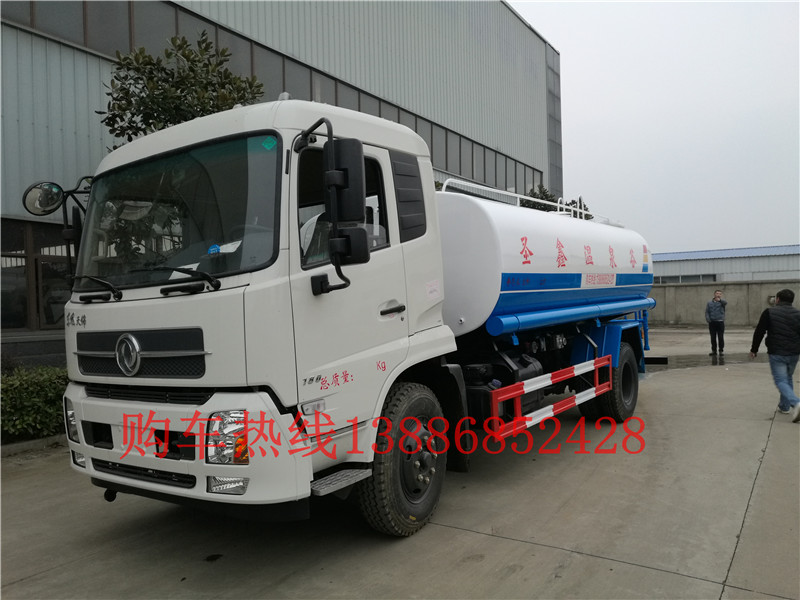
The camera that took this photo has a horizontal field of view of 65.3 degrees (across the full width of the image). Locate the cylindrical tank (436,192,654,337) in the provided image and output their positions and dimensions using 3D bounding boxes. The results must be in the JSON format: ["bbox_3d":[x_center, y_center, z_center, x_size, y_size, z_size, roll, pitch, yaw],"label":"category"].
[{"bbox_3d":[1.400,-0.360,7.950,2.270,1.430,4.750,-3,0,37],"label":"cylindrical tank"}]

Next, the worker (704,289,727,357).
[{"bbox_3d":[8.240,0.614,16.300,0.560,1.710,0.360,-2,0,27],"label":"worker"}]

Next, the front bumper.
[{"bbox_3d":[-1.490,0.767,3.828,2.300,0.600,0.420,-1,0,35],"label":"front bumper"}]

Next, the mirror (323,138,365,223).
[{"bbox_3d":[-0.310,-0.663,3.460,0.205,0.450,0.110,-3,0,12],"label":"mirror"}]

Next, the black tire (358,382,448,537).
[{"bbox_3d":[0.046,1.087,4.344,0.270,1.010,1.010,-1,0,25],"label":"black tire"}]

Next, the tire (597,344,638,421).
[{"bbox_3d":[2.808,1.060,8.012,0.270,1.010,1.010,-1,0,35],"label":"tire"}]

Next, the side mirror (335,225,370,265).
[{"bbox_3d":[-0.259,-0.303,3.470,0.180,0.210,0.100,-3,0,12],"label":"side mirror"}]

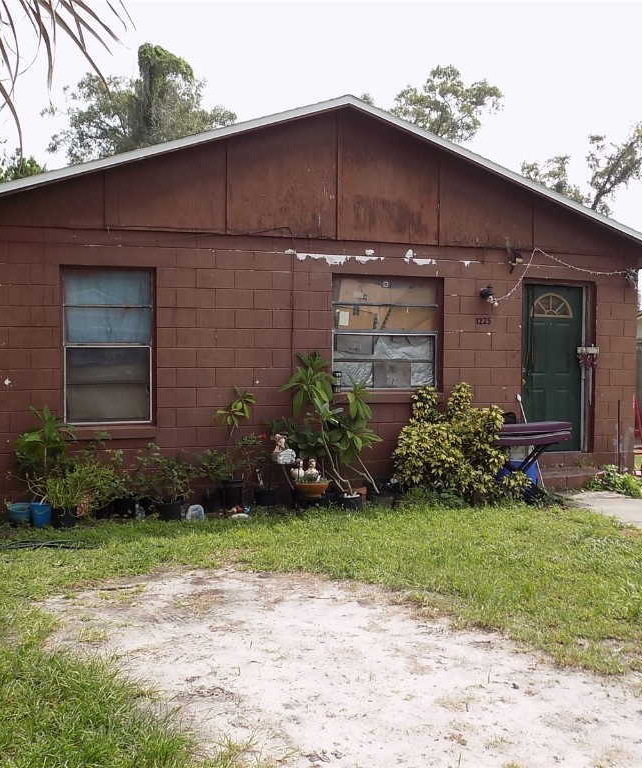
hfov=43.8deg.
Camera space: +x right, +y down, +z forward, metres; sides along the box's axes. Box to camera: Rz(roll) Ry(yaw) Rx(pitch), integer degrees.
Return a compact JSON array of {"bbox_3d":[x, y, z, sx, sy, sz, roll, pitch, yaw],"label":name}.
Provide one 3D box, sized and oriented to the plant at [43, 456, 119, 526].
[{"bbox_3d":[-2.258,1.019,7.500,0.670,0.700,0.580,0,2,-18],"label":"plant"}]

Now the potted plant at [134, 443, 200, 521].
[{"bbox_3d":[-1.509,0.952,7.800,0.630,0.770,0.560,0,2,-18],"label":"potted plant"}]

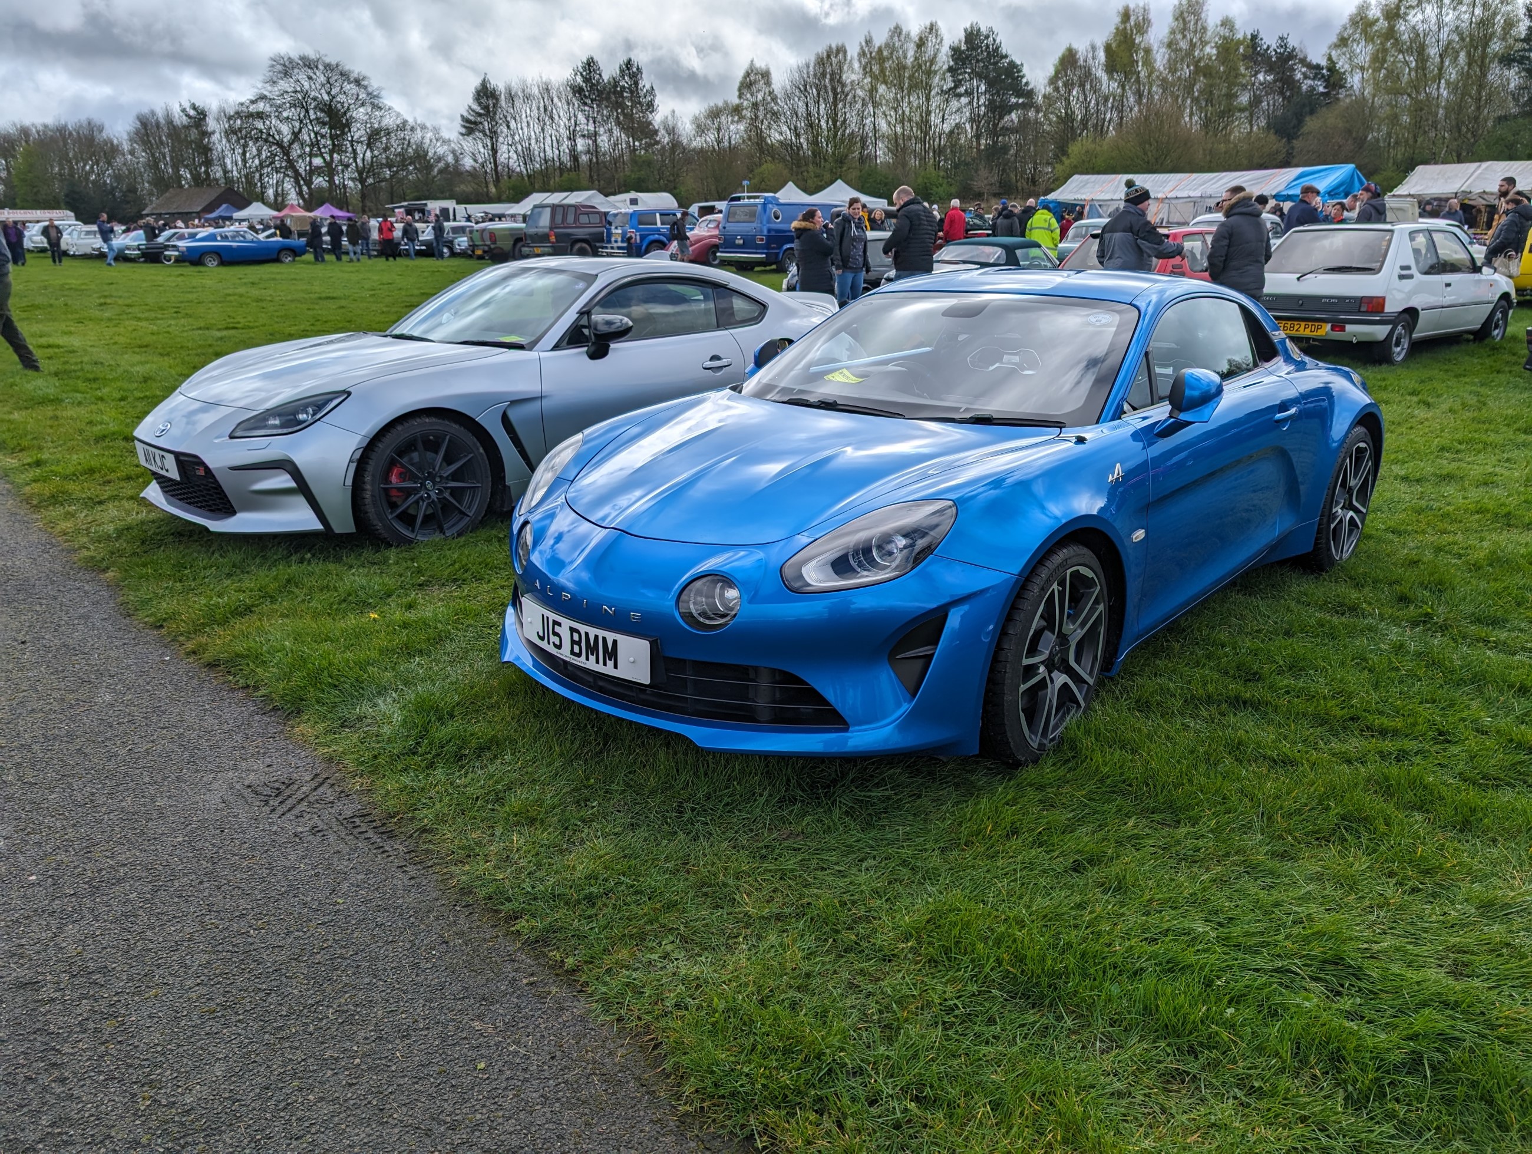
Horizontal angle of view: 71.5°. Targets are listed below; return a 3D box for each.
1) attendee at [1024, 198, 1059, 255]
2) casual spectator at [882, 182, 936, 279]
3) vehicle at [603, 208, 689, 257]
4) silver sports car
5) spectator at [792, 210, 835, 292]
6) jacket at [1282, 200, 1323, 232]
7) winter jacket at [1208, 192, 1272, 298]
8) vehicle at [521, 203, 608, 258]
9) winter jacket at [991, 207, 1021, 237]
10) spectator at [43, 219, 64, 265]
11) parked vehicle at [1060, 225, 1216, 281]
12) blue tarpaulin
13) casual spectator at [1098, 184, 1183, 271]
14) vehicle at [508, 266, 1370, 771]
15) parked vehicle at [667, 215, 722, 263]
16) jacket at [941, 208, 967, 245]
[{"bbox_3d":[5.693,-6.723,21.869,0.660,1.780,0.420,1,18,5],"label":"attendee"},{"bbox_3d":[1.501,-3.304,11.584,0.440,1.800,0.520,10,21,28],"label":"casual spectator"},{"bbox_3d":[-3.518,-12.789,39.847,4.700,1.850,1.880,-15,22,-38],"label":"vehicle"},{"bbox_3d":[-1.249,-1.170,6.154,1.800,1.300,4.265,15,22,42],"label":"silver sports car"},{"bbox_3d":[0.566,-3.561,12.717,0.440,1.600,0.480,-7,20,-20],"label":"spectator"},{"bbox_3d":[6.679,-4.321,13.320,0.360,0.750,0.520,-8,20,-23],"label":"jacket"},{"bbox_3d":[4.660,-3.291,10.446,0.540,0.870,0.370,-5,19,-14],"label":"winter jacket"},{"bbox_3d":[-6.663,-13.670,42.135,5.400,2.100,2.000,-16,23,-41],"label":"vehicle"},{"bbox_3d":[5.134,-7.322,22.421,0.540,0.800,0.360,1,18,3],"label":"winter jacket"},{"bbox_3d":[-26.390,-12.396,39.387,0.660,1.680,0.360,-15,23,-36],"label":"spectator"},{"bbox_3d":[5.720,-3.994,14.406,3.700,1.360,1.570,-14,23,-34],"label":"parked vehicle"},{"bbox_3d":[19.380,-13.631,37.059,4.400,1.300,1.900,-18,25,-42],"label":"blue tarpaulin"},{"bbox_3d":[3.594,-2.971,10.584,0.550,1.800,0.640,-14,23,-36],"label":"casual spectator"},{"bbox_3d":[0.966,-0.522,3.999,1.840,1.250,4.180,15,22,42],"label":"vehicle"},{"bbox_3d":[-1.433,-12.024,38.037,1.780,1.680,4.600,17,25,42],"label":"parked vehicle"},{"bbox_3d":[4.004,-7.388,22.410,0.530,0.730,0.350,0,18,2],"label":"jacket"}]

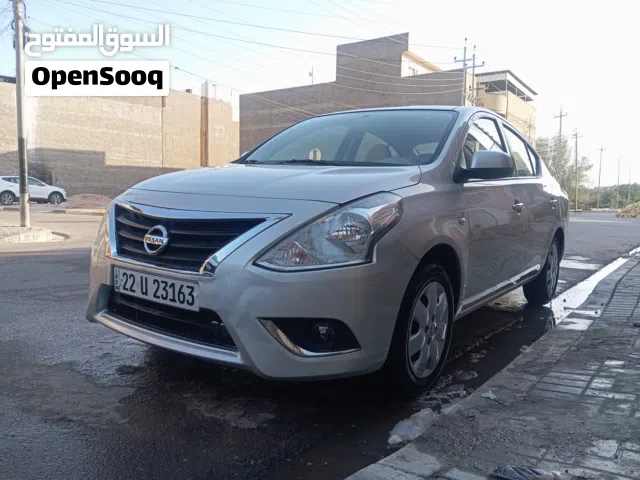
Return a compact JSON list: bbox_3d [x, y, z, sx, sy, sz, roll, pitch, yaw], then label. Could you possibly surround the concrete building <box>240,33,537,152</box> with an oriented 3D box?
[{"bbox_3d":[4.966,-9.228,44.146,24.440,12.710,8.050,5,6,35],"label":"concrete building"}]

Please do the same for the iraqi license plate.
[{"bbox_3d":[-0.656,0.189,2.042,0.520,0.110,0.025,6,6,35],"label":"iraqi license plate"}]

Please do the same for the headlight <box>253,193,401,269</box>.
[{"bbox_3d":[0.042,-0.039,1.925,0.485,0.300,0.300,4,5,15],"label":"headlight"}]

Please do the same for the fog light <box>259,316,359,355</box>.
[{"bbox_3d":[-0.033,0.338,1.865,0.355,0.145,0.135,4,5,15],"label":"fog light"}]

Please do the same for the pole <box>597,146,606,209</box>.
[{"bbox_3d":[34.676,-7.726,64.000,1.000,7.800,0.250,5,6,35],"label":"pole"}]

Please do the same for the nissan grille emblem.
[{"bbox_3d":[-0.643,0.000,2.031,0.128,0.113,0.025,6,6,35],"label":"nissan grille emblem"}]

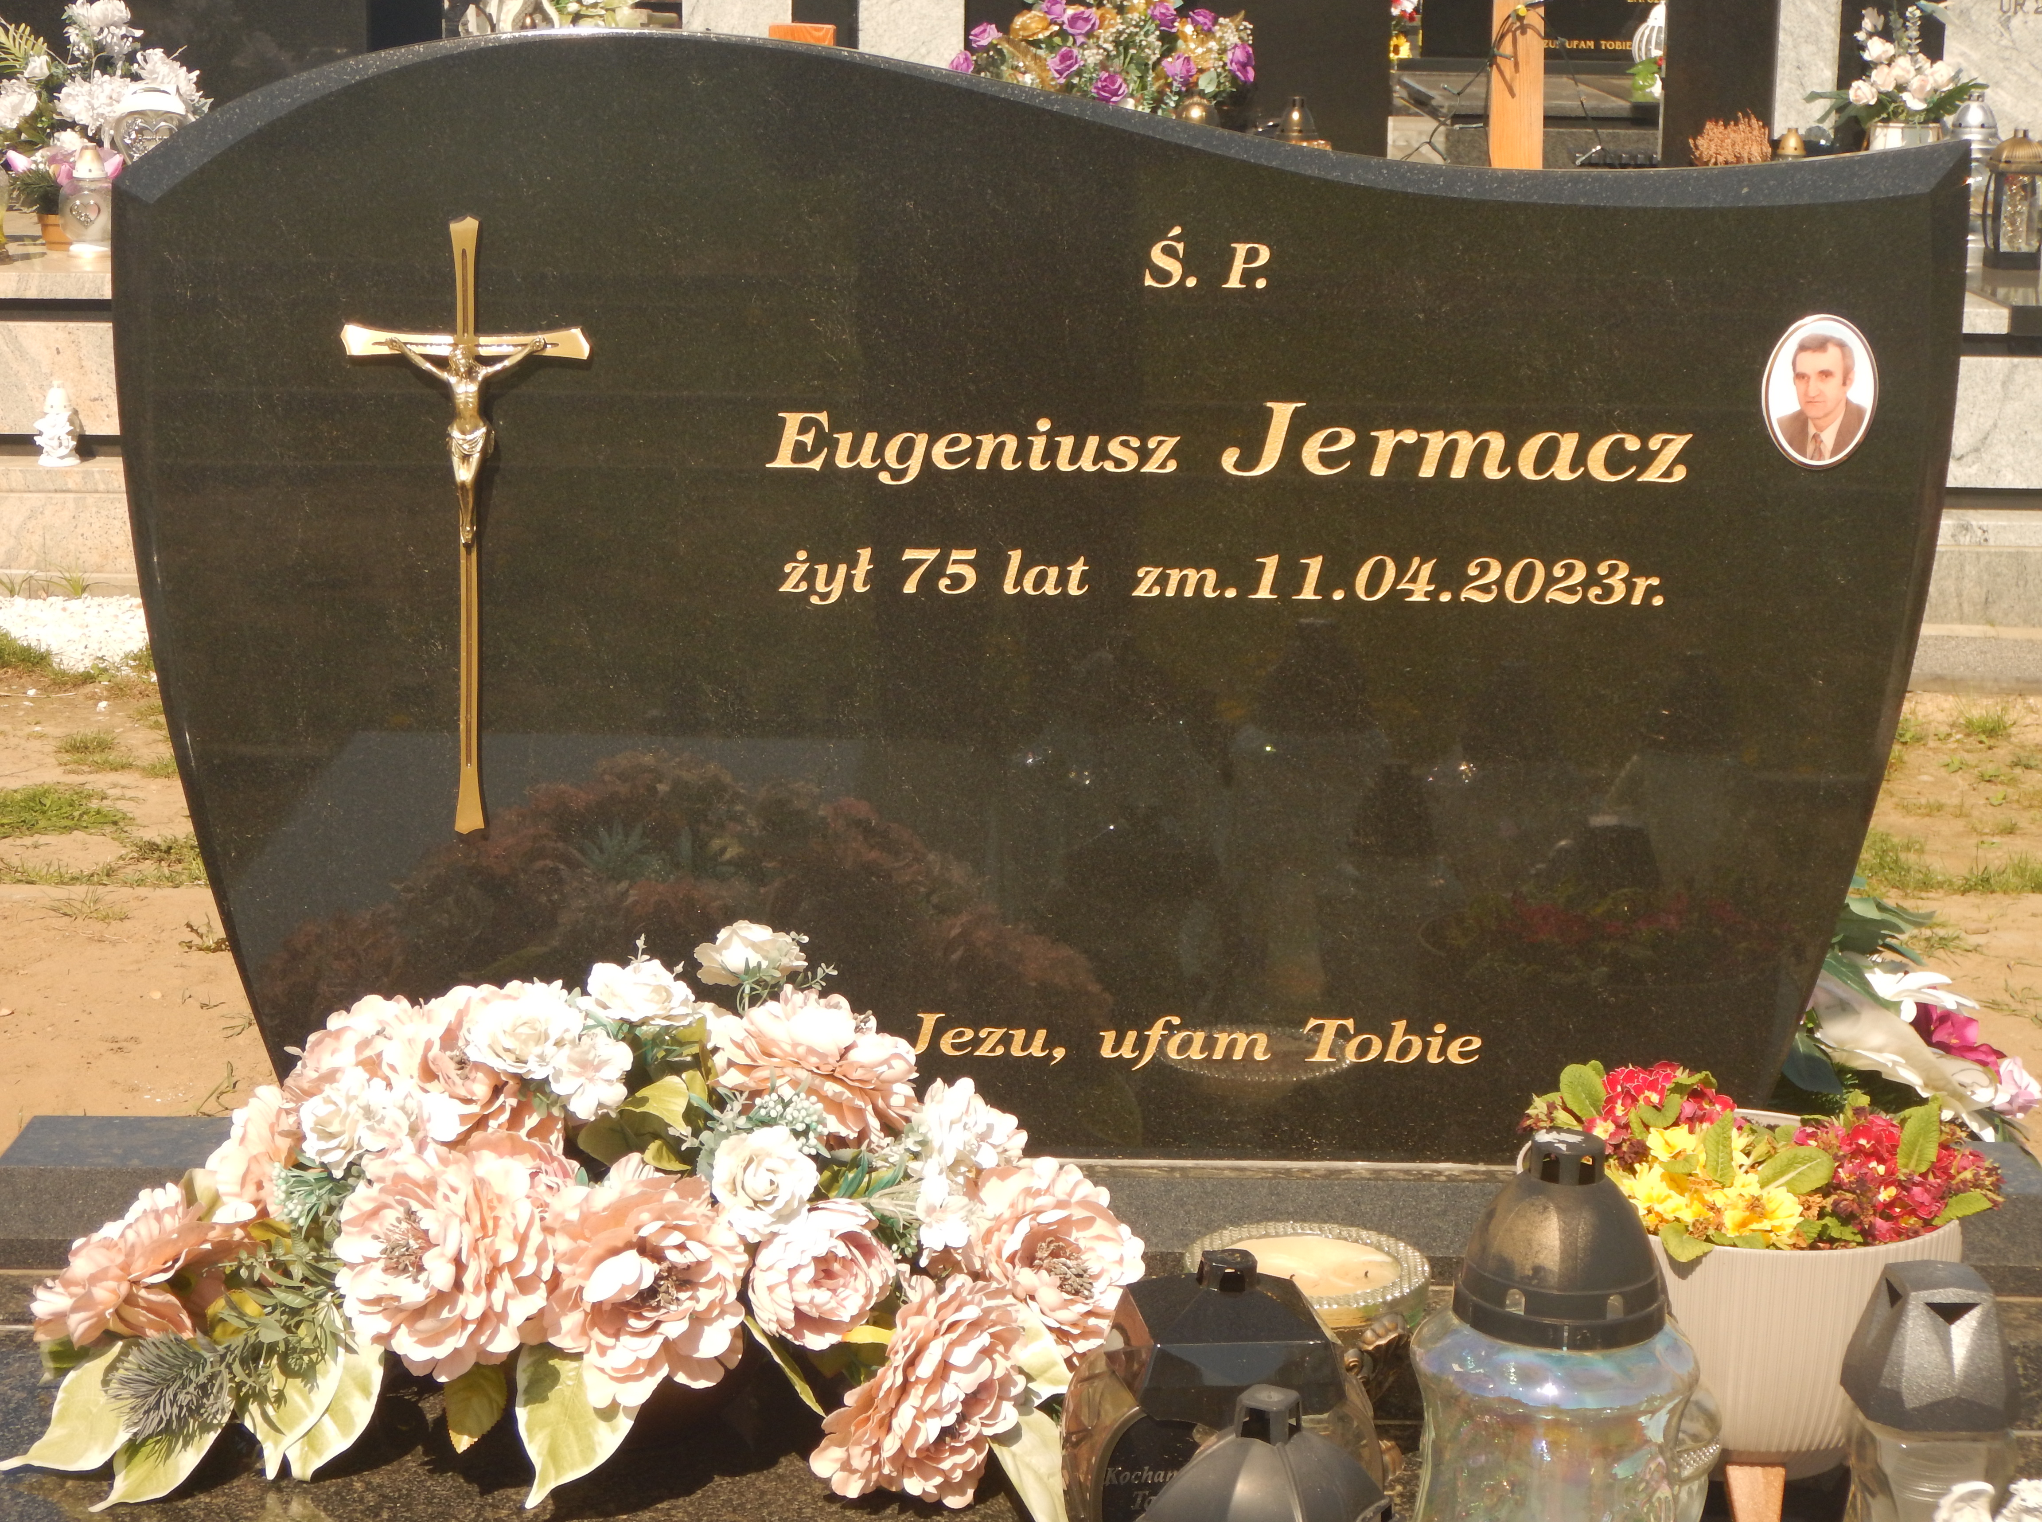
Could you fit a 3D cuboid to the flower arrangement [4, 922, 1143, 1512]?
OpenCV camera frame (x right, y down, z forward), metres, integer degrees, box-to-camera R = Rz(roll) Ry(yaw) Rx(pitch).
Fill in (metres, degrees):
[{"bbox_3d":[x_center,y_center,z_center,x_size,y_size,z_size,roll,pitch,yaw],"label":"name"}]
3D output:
[{"bbox_3d":[-0.303,0.300,2.695,0.763,0.400,0.340,1,13,-1],"label":"flower arrangement"}]

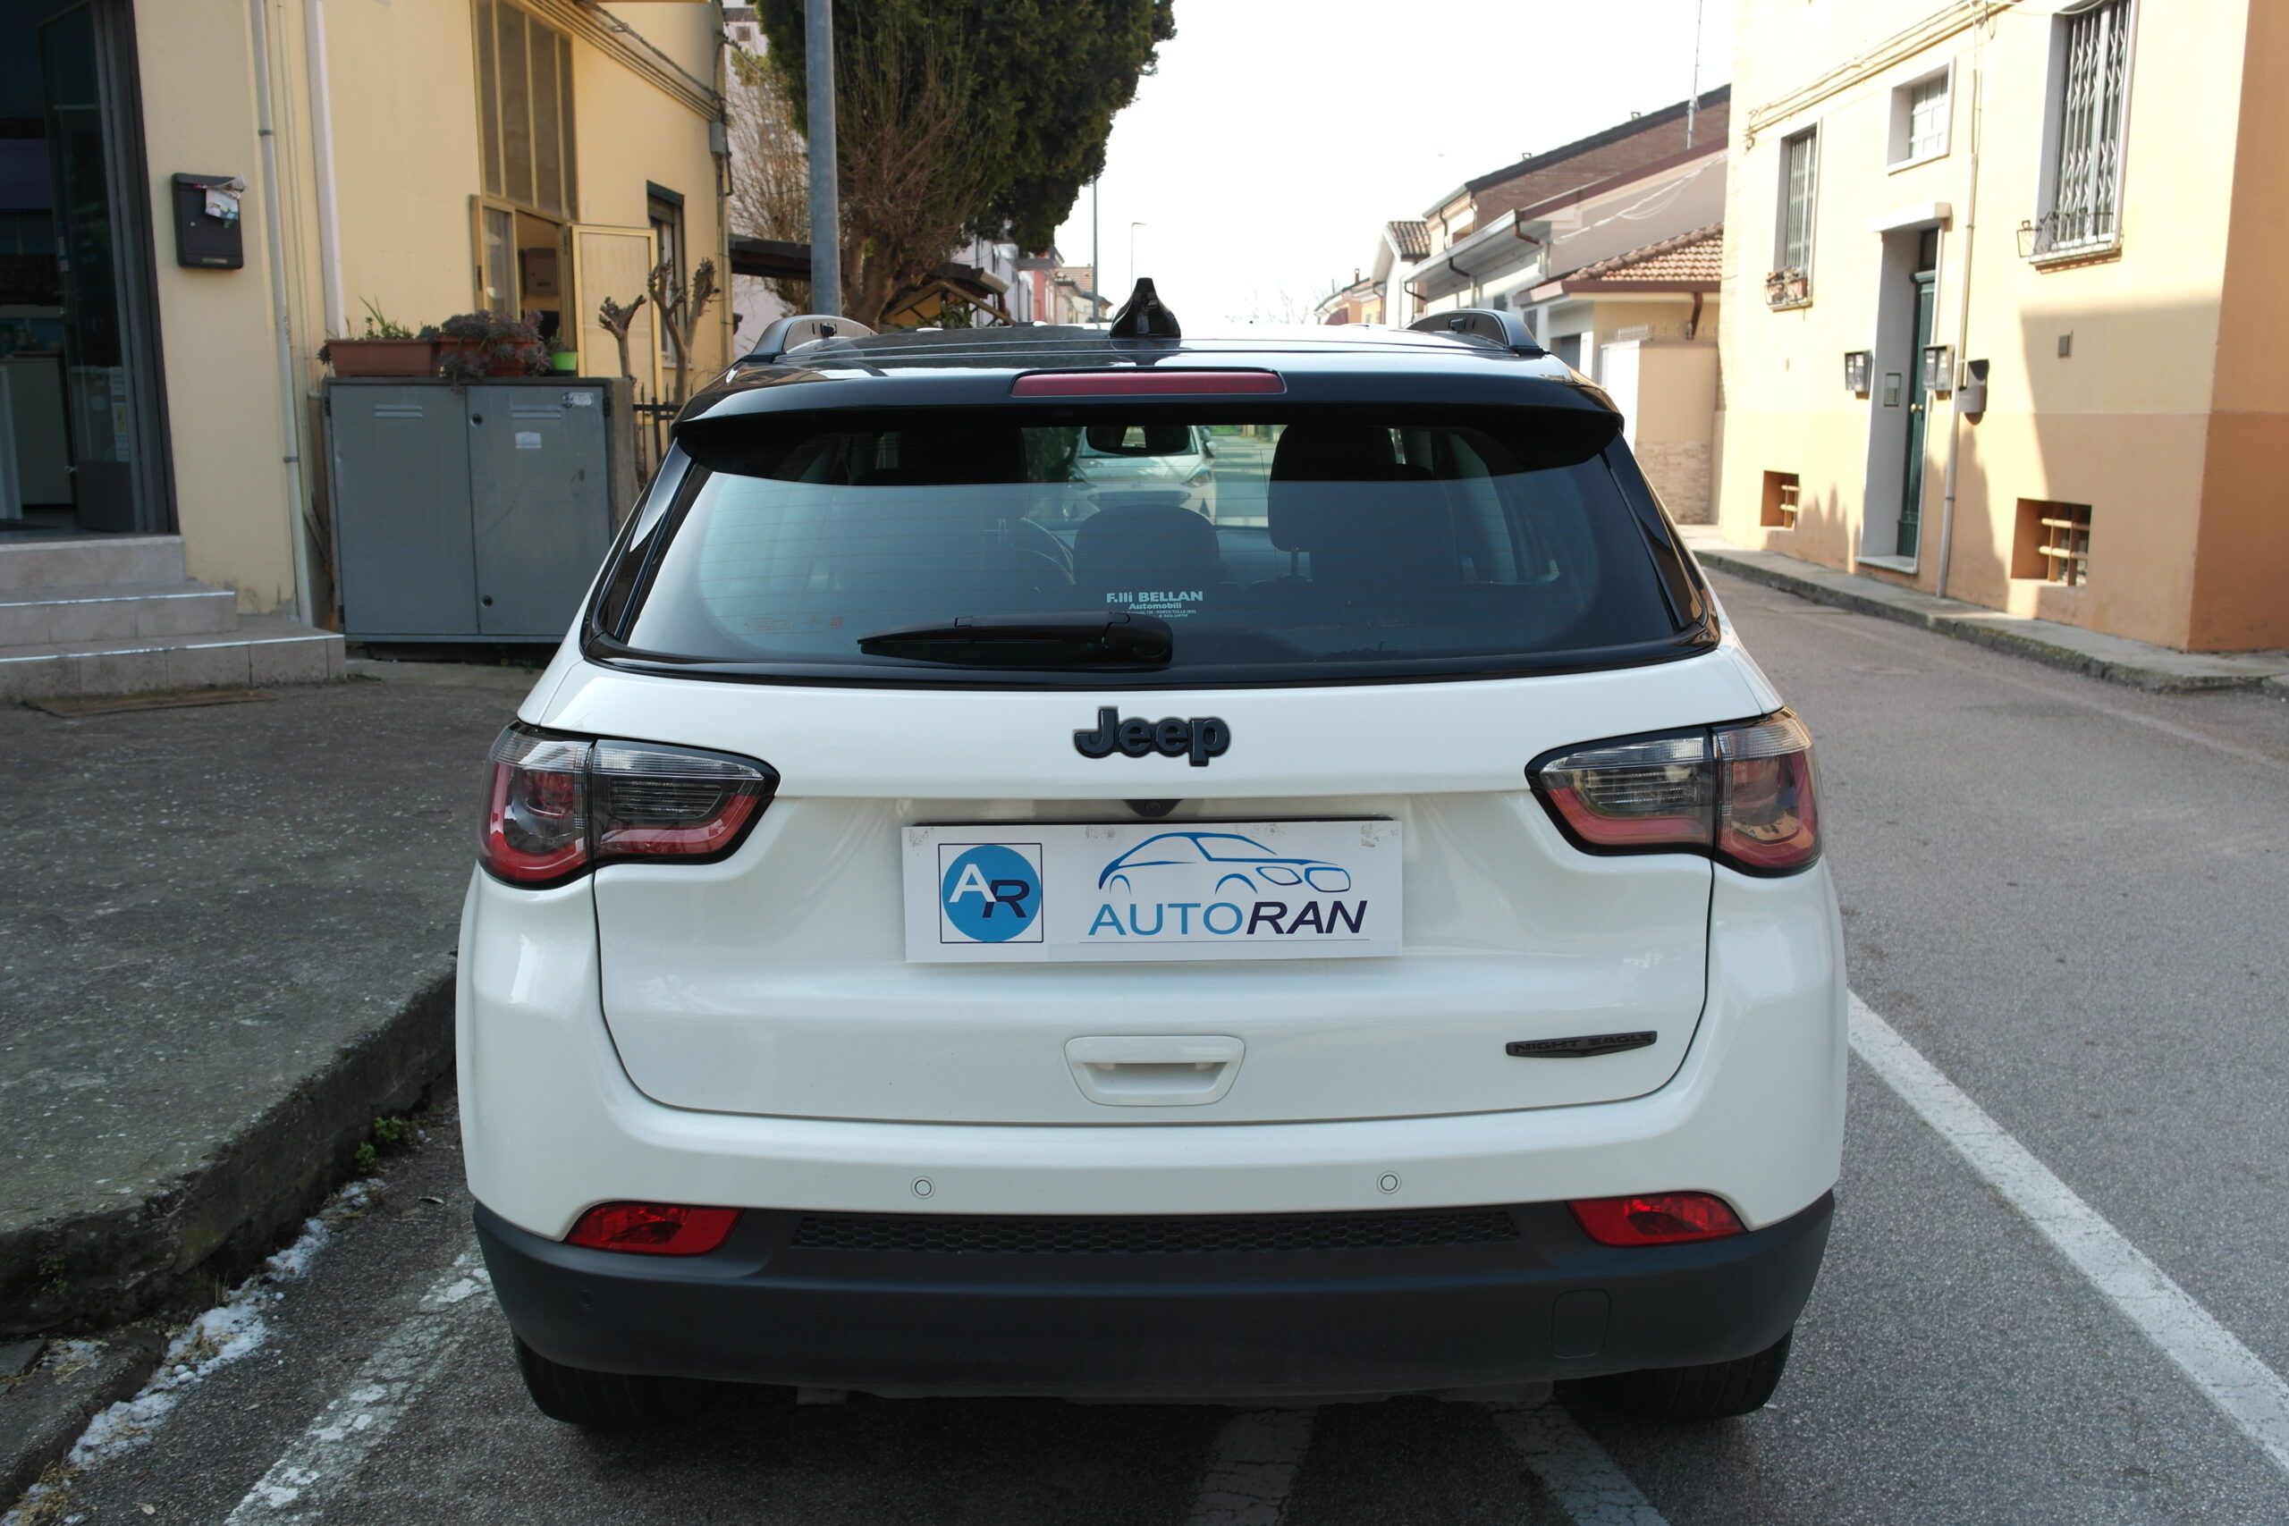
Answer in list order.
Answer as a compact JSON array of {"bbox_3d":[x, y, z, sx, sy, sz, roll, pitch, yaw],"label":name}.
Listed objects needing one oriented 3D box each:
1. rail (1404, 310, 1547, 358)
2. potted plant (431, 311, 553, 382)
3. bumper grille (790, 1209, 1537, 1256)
[{"bbox_3d":[0.515,-0.708,3.510,0.075,0.100,1.550,-1,11,0],"label":"rail"},{"bbox_3d":[-2.800,-1.778,9.000,0.520,0.310,0.280,0,10,0],"label":"potted plant"},{"bbox_3d":[0.010,0.496,2.213,0.770,0.048,0.040,-1,11,0],"label":"bumper grille"}]

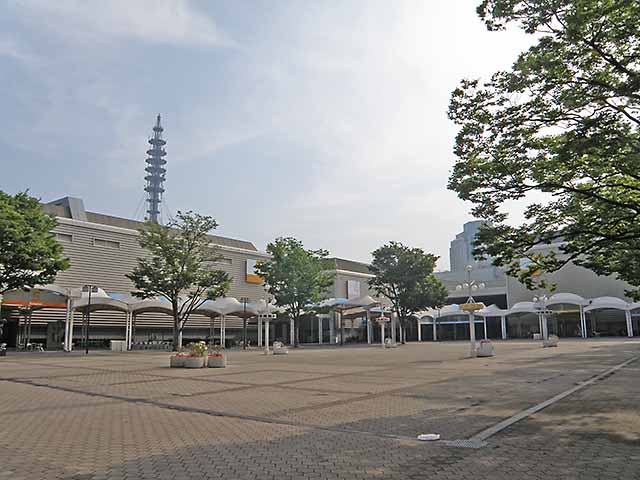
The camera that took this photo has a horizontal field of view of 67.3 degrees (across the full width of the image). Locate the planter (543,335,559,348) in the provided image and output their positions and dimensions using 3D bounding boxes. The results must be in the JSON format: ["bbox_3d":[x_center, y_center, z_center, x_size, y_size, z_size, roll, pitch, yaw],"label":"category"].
[{"bbox_3d":[22.585,9.911,47.058,1.400,1.183,1.200,-1,-11,0],"label":"planter"}]

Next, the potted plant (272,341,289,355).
[{"bbox_3d":[-3.369,9.180,41.000,1.300,1.107,1.150,-1,-11,0],"label":"potted plant"}]

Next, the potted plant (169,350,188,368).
[{"bbox_3d":[-7.050,5.965,24.000,0.960,0.873,0.950,-1,-11,0],"label":"potted plant"}]

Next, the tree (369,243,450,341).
[{"bbox_3d":[12.703,7.530,69.000,11.300,14.602,11.300,-1,-11,0],"label":"tree"}]

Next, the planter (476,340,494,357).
[{"bbox_3d":[10.865,7.125,31.500,1.050,1.055,1.000,-1,-11,0],"label":"planter"}]

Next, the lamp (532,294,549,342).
[{"bbox_3d":[21.957,7.702,47.058,1.750,5.444,1.700,-1,-11,0],"label":"lamp"}]

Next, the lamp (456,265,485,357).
[{"bbox_3d":[9.832,4.583,31.300,1.800,6.029,1.750,-1,-11,0],"label":"lamp"}]

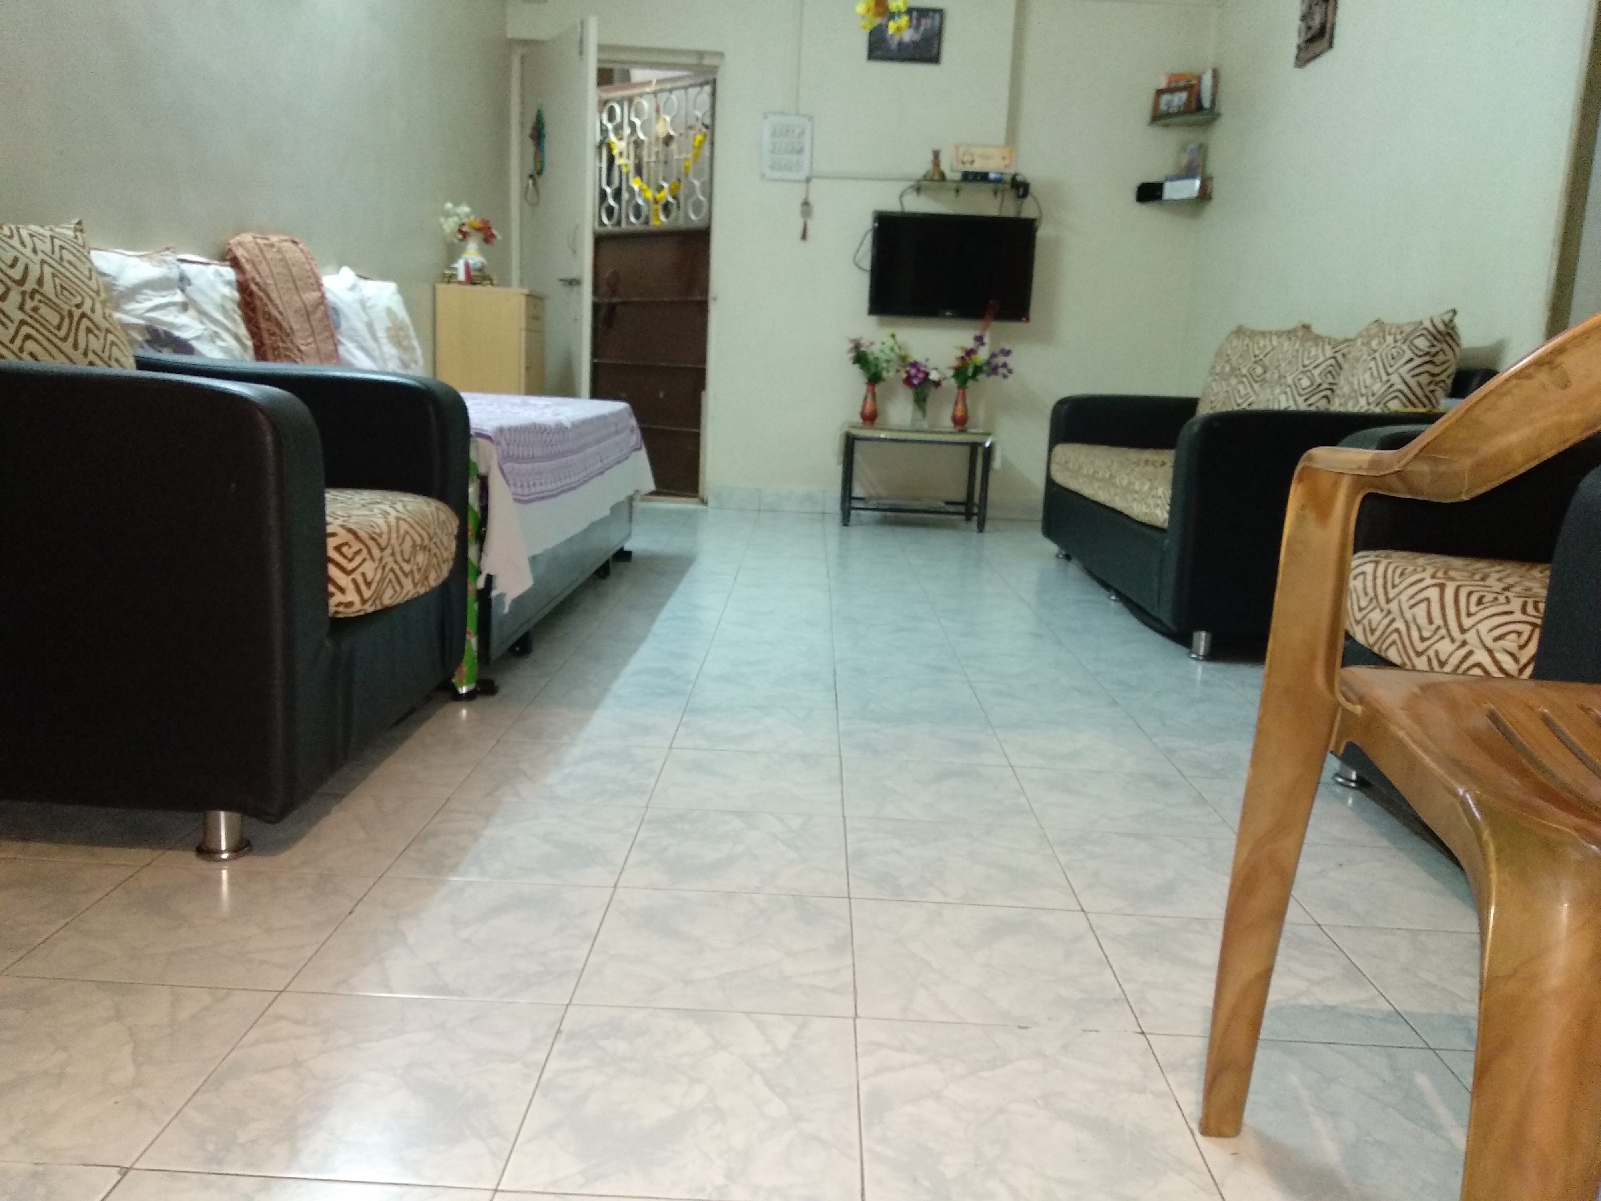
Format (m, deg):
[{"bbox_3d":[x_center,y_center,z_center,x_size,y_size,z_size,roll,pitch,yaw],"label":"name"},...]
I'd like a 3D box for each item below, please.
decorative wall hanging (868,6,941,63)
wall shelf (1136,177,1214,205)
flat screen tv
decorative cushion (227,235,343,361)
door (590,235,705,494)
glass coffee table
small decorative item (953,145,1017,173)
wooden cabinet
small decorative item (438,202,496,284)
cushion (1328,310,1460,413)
[{"bbox_3d":[0.472,-2.534,5.396,0.322,0.224,0.025,3,11,0],"label":"decorative wall hanging"},{"bbox_3d":[1.702,-1.878,5.495,0.310,0.105,0.200,3,11,0],"label":"wall shelf"},{"bbox_3d":[0.695,-1.537,5.552,0.745,0.457,0.070,3,11,0],"label":"flat screen tv"},{"bbox_3d":[-1.227,-0.687,3.021,0.140,0.440,0.380,-12,6,17],"label":"decorative cushion"},{"bbox_3d":[-0.785,-1.196,6.064,0.860,1.270,0.040,11,14,38],"label":"door"},{"bbox_3d":[0.521,-0.565,5.546,0.660,0.425,0.460,3,11,0],"label":"glass coffee table"},{"bbox_3d":[0.829,-1.996,5.453,0.285,0.113,0.060,3,11,0],"label":"small decorative item"},{"bbox_3d":[-1.204,-0.737,4.701,0.335,0.920,0.320,3,11,0],"label":"wooden cabinet"},{"bbox_3d":[-1.255,-1.345,4.565,0.215,0.310,0.160,3,11,0],"label":"small decorative item"},{"bbox_3d":[1.570,-0.543,3.297,0.150,0.430,0.430,19,10,-3],"label":"cushion"}]

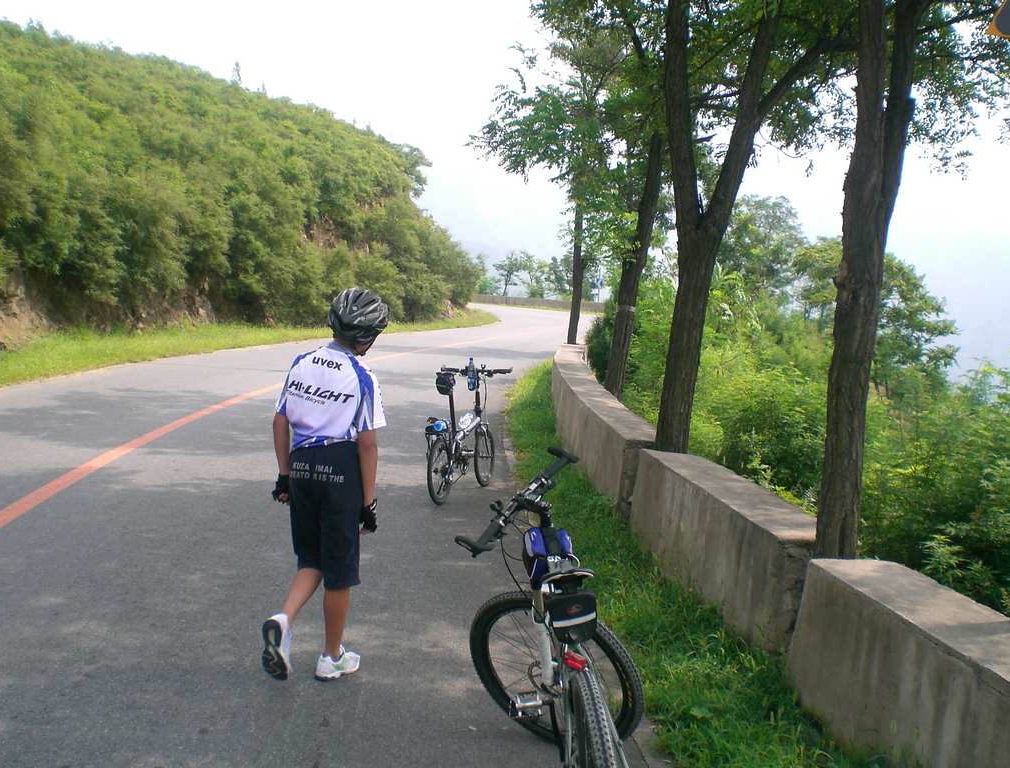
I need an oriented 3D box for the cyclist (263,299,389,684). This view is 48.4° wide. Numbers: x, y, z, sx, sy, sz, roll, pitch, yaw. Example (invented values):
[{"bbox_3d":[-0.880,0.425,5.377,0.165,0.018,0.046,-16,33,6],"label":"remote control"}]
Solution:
[{"bbox_3d":[-0.759,0.414,4.730,0.480,1.640,0.470,2,5,18],"label":"cyclist"}]

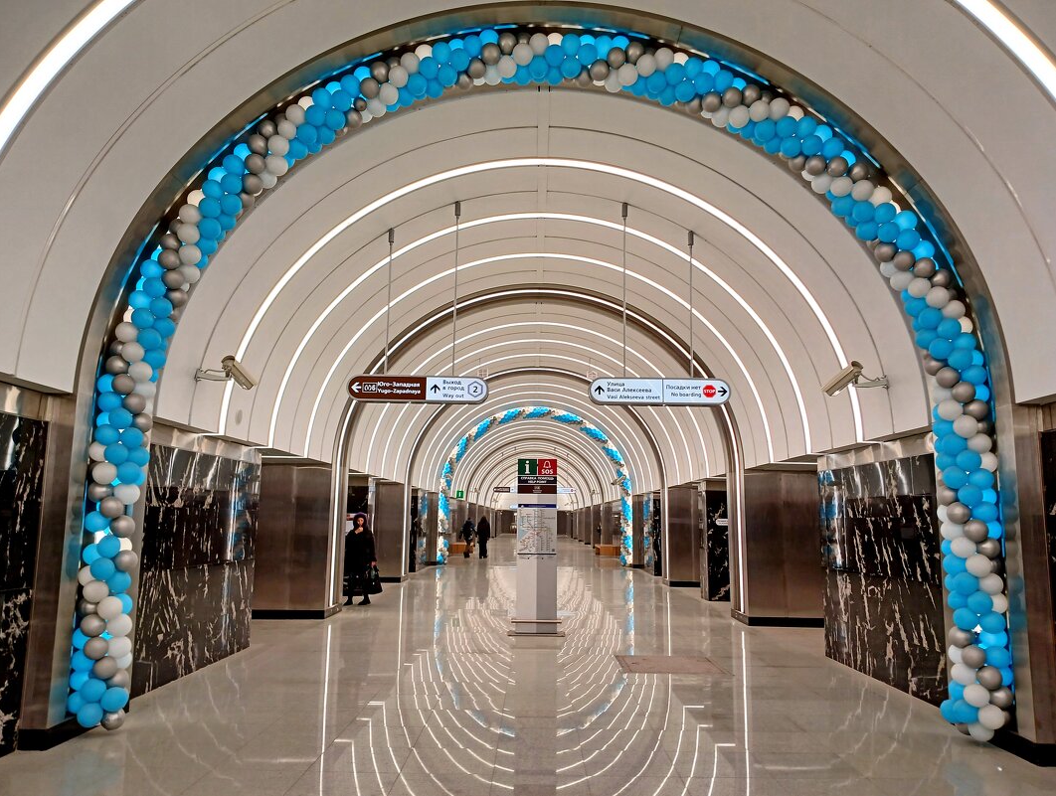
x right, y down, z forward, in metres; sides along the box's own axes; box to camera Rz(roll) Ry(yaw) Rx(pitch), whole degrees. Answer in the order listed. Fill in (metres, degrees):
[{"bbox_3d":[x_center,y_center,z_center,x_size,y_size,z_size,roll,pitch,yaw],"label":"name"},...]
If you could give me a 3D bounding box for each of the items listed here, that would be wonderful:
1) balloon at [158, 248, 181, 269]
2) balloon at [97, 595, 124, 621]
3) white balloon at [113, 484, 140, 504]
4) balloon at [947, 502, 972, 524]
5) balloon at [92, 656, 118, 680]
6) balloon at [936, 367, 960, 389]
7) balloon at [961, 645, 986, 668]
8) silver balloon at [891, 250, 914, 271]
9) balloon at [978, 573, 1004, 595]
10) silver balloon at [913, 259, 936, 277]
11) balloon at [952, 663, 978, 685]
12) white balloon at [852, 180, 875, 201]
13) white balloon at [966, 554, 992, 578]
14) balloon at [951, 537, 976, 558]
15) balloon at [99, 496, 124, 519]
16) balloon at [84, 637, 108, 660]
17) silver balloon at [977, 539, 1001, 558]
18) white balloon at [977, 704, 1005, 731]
[{"bbox_3d":[-2.901,-1.122,6.451,0.173,0.173,0.173,1,-9,0],"label":"balloon"},{"bbox_3d":[-3.183,1.606,6.076,0.176,0.179,0.185,1,-9,1],"label":"balloon"},{"bbox_3d":[-3.174,0.759,6.310,0.177,0.173,0.182,1,-9,0],"label":"white balloon"},{"bbox_3d":[3.300,0.877,6.106,0.173,0.173,0.173,1,-9,0],"label":"balloon"},{"bbox_3d":[-3.189,2.041,6.026,0.174,0.171,0.179,1,-9,1],"label":"balloon"},{"bbox_3d":[3.314,-0.157,6.285,0.170,0.170,0.170,0,-9,0],"label":"balloon"},{"bbox_3d":[3.315,1.927,5.947,0.173,0.173,0.173,1,-9,0],"label":"balloon"},{"bbox_3d":[3.025,-1.099,6.412,0.170,0.170,0.170,0,-9,0],"label":"silver balloon"},{"bbox_3d":[3.566,1.435,6.139,0.177,0.173,0.182,1,-9,0],"label":"balloon"},{"bbox_3d":[3.224,-1.058,6.482,0.175,0.170,0.179,1,-9,1],"label":"silver balloon"},{"bbox_3d":[3.298,2.087,6.025,0.168,0.168,0.177,1,-9,0],"label":"balloon"},{"bbox_3d":[2.737,-1.693,6.515,0.178,0.178,0.178,0,-9,0],"label":"white balloon"},{"bbox_3d":[3.455,1.291,6.111,0.175,0.178,0.175,1,-9,0],"label":"white balloon"},{"bbox_3d":[3.339,1.150,6.109,0.178,0.178,0.178,0,-9,0],"label":"balloon"},{"bbox_3d":[-3.243,0.857,6.225,0.175,0.178,0.175,1,-9,0],"label":"balloon"},{"bbox_3d":[-3.284,1.902,6.068,0.177,0.173,0.182,1,-9,0],"label":"balloon"},{"bbox_3d":[3.576,1.172,6.187,0.170,0.166,0.175,1,-9,1],"label":"silver balloon"},{"bbox_3d":[3.436,2.365,5.906,0.179,0.178,0.185,1,-9,1],"label":"white balloon"}]

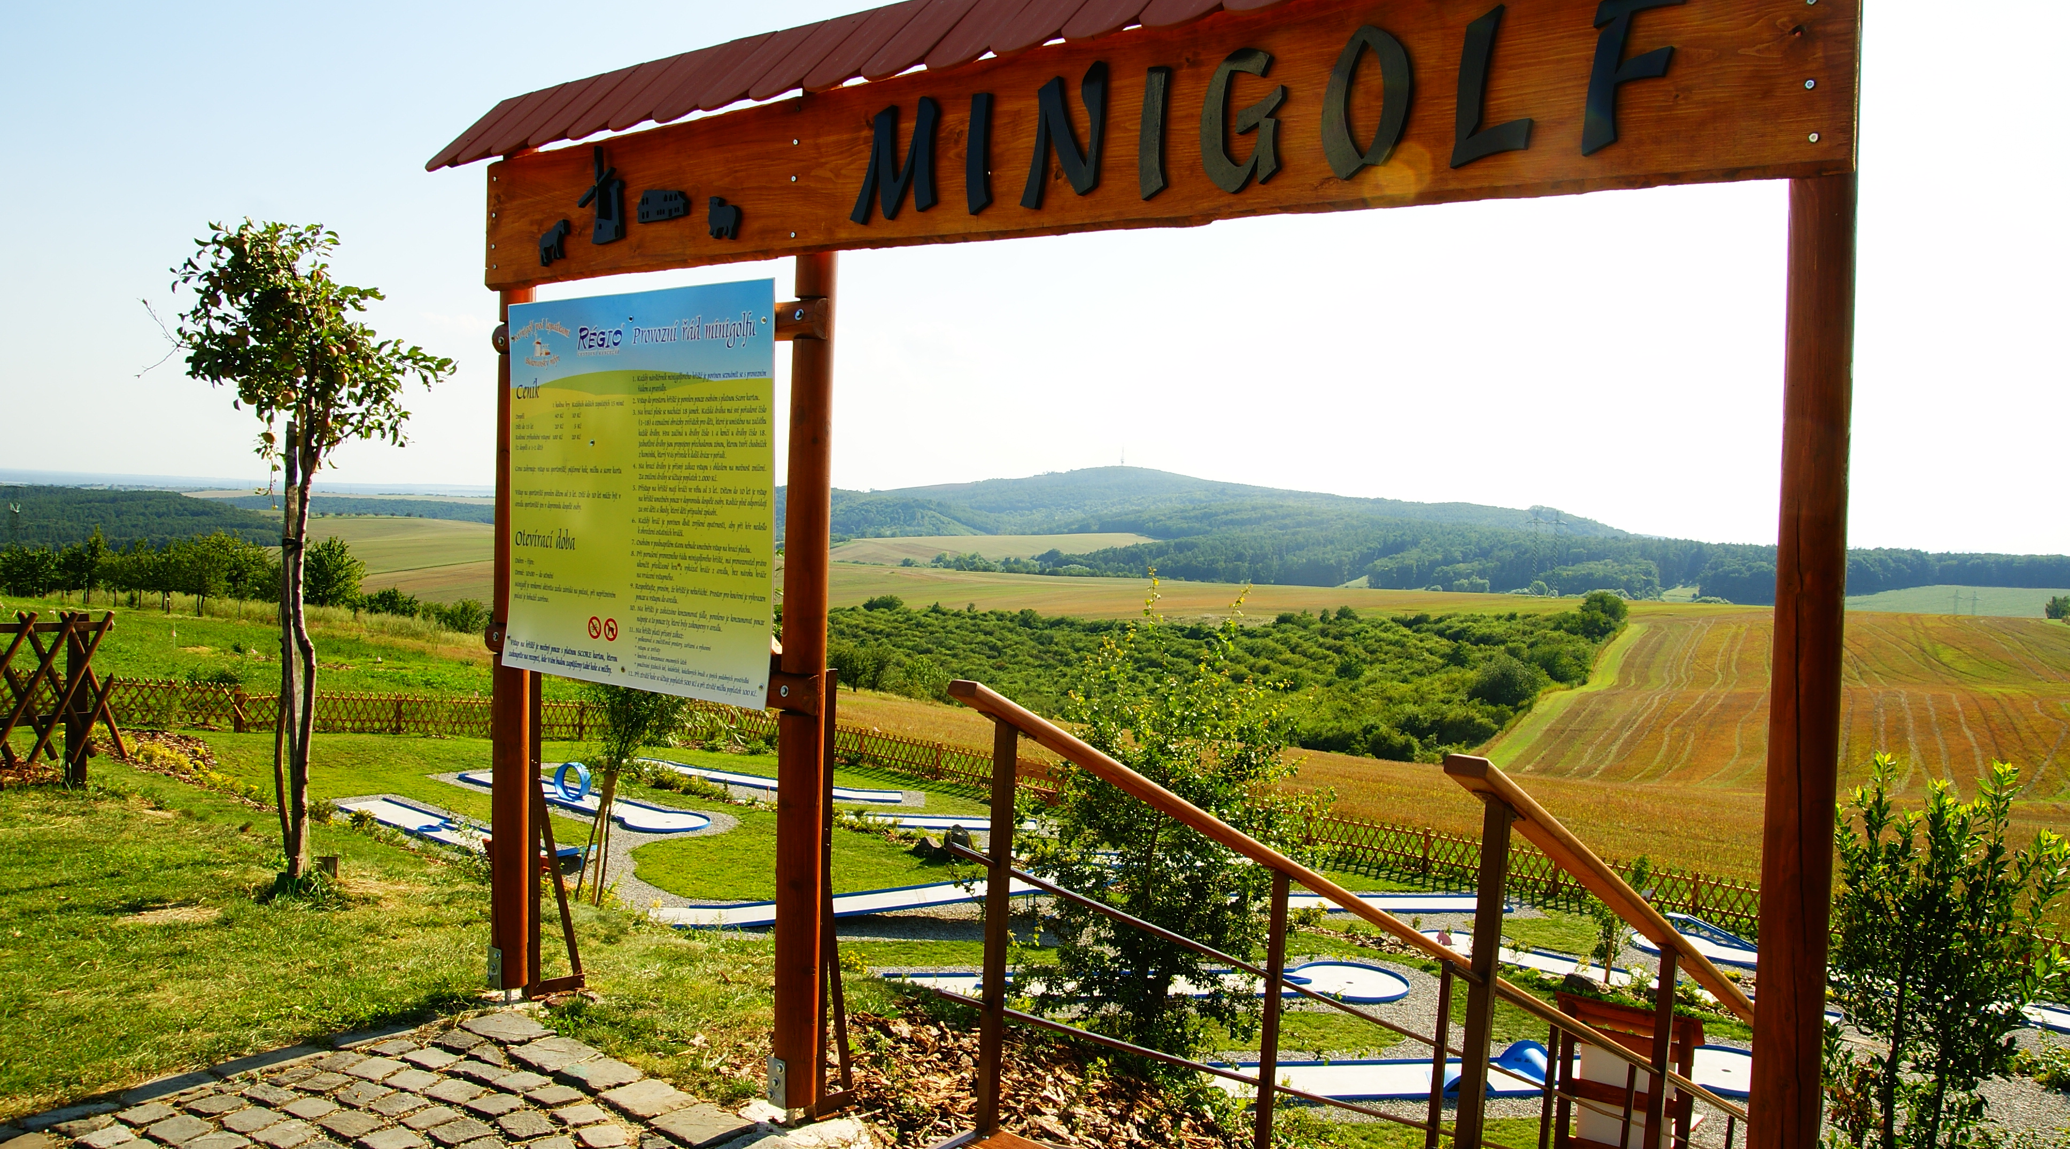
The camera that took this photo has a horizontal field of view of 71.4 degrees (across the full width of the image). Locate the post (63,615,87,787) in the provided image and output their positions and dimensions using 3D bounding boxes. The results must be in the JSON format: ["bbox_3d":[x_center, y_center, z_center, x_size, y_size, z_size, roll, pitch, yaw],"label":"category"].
[{"bbox_3d":[-4.806,0.631,7.211,0.075,0.852,0.075,4,3,36],"label":"post"}]

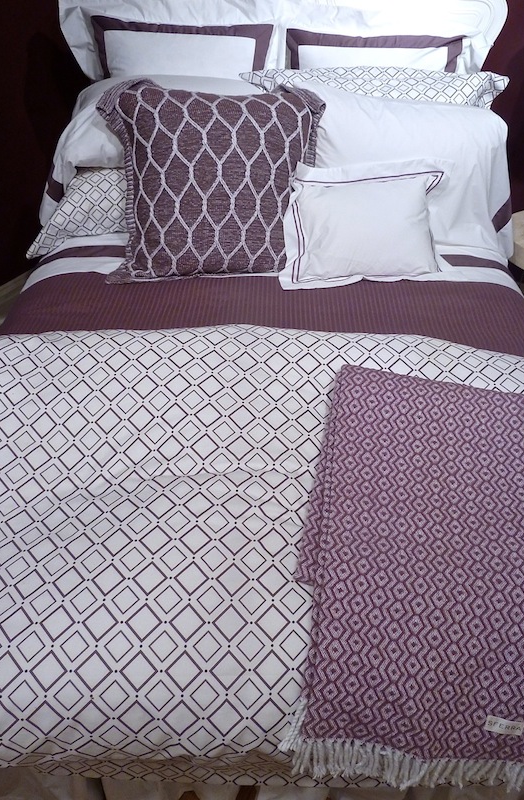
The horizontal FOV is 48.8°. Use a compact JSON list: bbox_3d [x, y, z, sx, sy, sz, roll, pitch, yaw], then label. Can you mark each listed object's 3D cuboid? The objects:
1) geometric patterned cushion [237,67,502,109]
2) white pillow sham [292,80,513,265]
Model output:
[{"bbox_3d":[0.380,-0.859,2.002,0.840,0.500,0.170,1,5,1],"label":"geometric patterned cushion"},{"bbox_3d":[0.425,-0.751,1.898,0.740,0.500,0.200,1,8,1],"label":"white pillow sham"}]

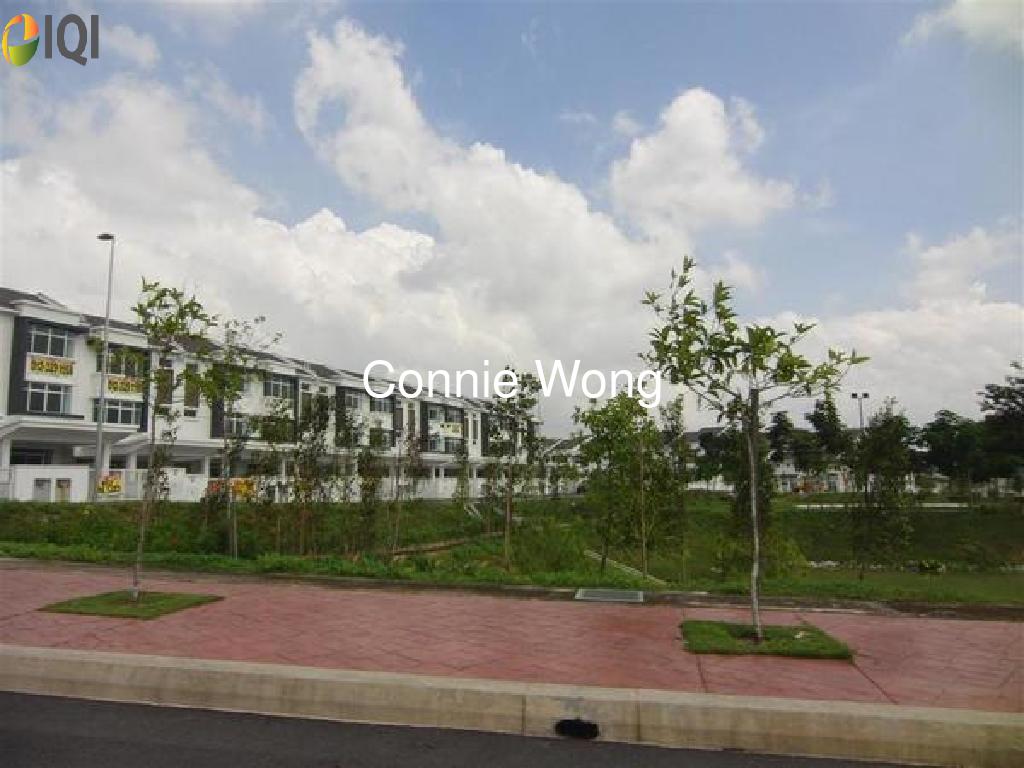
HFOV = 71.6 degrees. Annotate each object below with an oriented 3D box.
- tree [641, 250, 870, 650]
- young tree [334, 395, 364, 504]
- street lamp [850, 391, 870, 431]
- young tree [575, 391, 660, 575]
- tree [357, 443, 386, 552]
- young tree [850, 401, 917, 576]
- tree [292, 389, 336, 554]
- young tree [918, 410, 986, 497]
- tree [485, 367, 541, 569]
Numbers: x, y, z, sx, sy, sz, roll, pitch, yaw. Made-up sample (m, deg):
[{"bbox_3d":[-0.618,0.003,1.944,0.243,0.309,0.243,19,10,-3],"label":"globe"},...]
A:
[{"bbox_3d":[1.918,0.468,5.801,1.723,3.110,1.500,0,-7,0],"label":"tree"},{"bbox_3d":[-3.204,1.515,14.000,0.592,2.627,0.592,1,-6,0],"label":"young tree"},{"bbox_3d":[32.396,5.126,66.000,1.859,9.087,0.500,-2,-7,26],"label":"street lamp"},{"bbox_3d":[1.416,1.317,9.630,1.166,2.472,1.050,0,-7,0],"label":"young tree"},{"bbox_3d":[-2.434,1.958,12.300,0.520,1.884,0.520,1,-6,0],"label":"tree"},{"bbox_3d":[5.516,1.528,10.600,0.985,2.632,0.985,1,-6,0],"label":"young tree"},{"bbox_3d":[-3.338,1.478,12.000,0.744,2.818,0.744,1,-6,0],"label":"tree"},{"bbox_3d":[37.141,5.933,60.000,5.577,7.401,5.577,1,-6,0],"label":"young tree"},{"bbox_3d":[0.016,1.172,10.180,0.803,2.876,0.750,0,-7,0],"label":"tree"}]

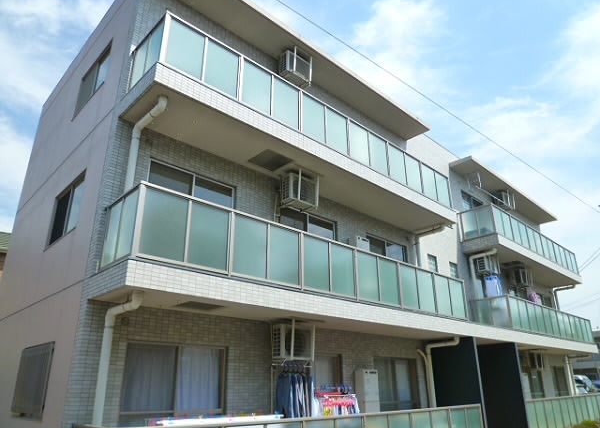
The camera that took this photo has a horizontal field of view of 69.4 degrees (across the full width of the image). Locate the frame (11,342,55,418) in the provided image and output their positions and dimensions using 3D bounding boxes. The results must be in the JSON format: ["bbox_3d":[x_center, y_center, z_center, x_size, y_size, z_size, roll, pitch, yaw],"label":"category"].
[{"bbox_3d":[-4.068,2.523,6.553,0.085,1.025,1.668,19,-29,-40],"label":"frame"}]

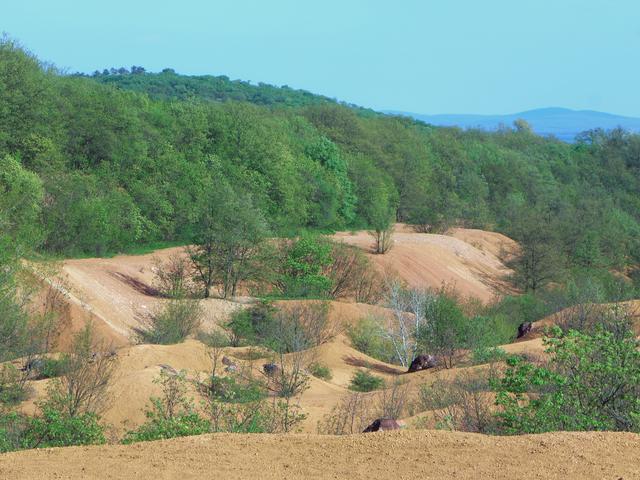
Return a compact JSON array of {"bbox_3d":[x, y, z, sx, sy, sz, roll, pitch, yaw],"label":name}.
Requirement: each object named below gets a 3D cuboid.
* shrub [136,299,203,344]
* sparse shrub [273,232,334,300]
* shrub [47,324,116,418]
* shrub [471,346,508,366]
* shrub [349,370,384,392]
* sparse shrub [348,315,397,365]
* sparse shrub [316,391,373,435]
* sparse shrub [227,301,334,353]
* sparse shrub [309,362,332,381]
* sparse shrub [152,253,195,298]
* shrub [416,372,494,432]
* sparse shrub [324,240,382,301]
[{"bbox_3d":[-6.896,3.734,133.000,3.020,2.110,2.720,0,2,-3],"label":"shrub"},{"bbox_3d":[-0.955,1.534,168.000,3.360,3.700,3.020,0,2,0],"label":"sparse shrub"},{"bbox_3d":[-7.641,4.213,93.000,2.240,3.010,2.020,0,2,-5],"label":"shrub"},{"bbox_3d":[6.890,4.736,118.000,1.540,0.810,1.390,0,2,3],"label":"shrub"},{"bbox_3d":[1.698,5.167,106.000,1.310,0.800,1.180,0,2,1],"label":"shrub"},{"bbox_3d":[2.253,4.397,127.000,2.190,2.100,1.970,0,2,1],"label":"sparse shrub"},{"bbox_3d":[0.743,5.290,88.000,1.700,1.330,1.530,0,2,0],"label":"sparse shrub"},{"bbox_3d":[-1.769,3.919,130.000,4.840,2.420,3.140,0,2,-1],"label":"sparse shrub"},{"bbox_3d":[0.019,5.029,111.000,0.920,0.690,0.830,0,2,0],"label":"sparse shrub"},{"bbox_3d":[-8.429,2.042,167.000,2.420,2.650,2.170,0,2,-3],"label":"sparse shrub"},{"bbox_3d":[4.201,5.069,90.000,2.420,1.920,2.180,0,2,3],"label":"shrub"},{"bbox_3d":[1.904,1.791,165.000,3.520,3.520,3.170,0,2,1],"label":"sparse shrub"}]

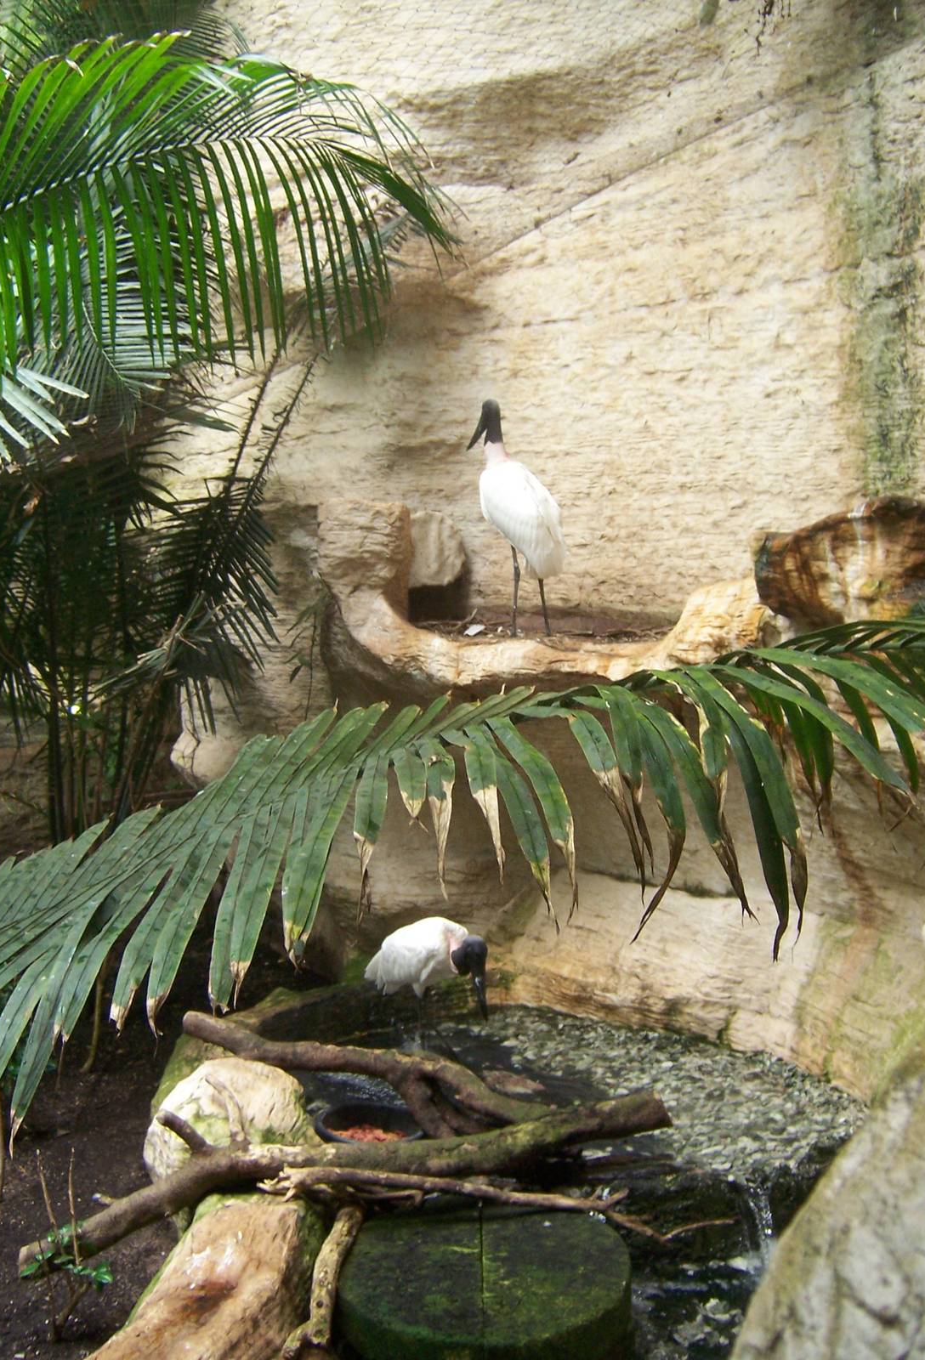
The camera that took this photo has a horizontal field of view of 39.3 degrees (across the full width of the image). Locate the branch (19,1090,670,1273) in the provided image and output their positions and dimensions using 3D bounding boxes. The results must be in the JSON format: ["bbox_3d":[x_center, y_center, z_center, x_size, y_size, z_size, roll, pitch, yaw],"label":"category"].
[{"bbox_3d":[-0.383,1.681,4.702,2.326,0.391,0.327,-9,5,-9],"label":"branch"}]

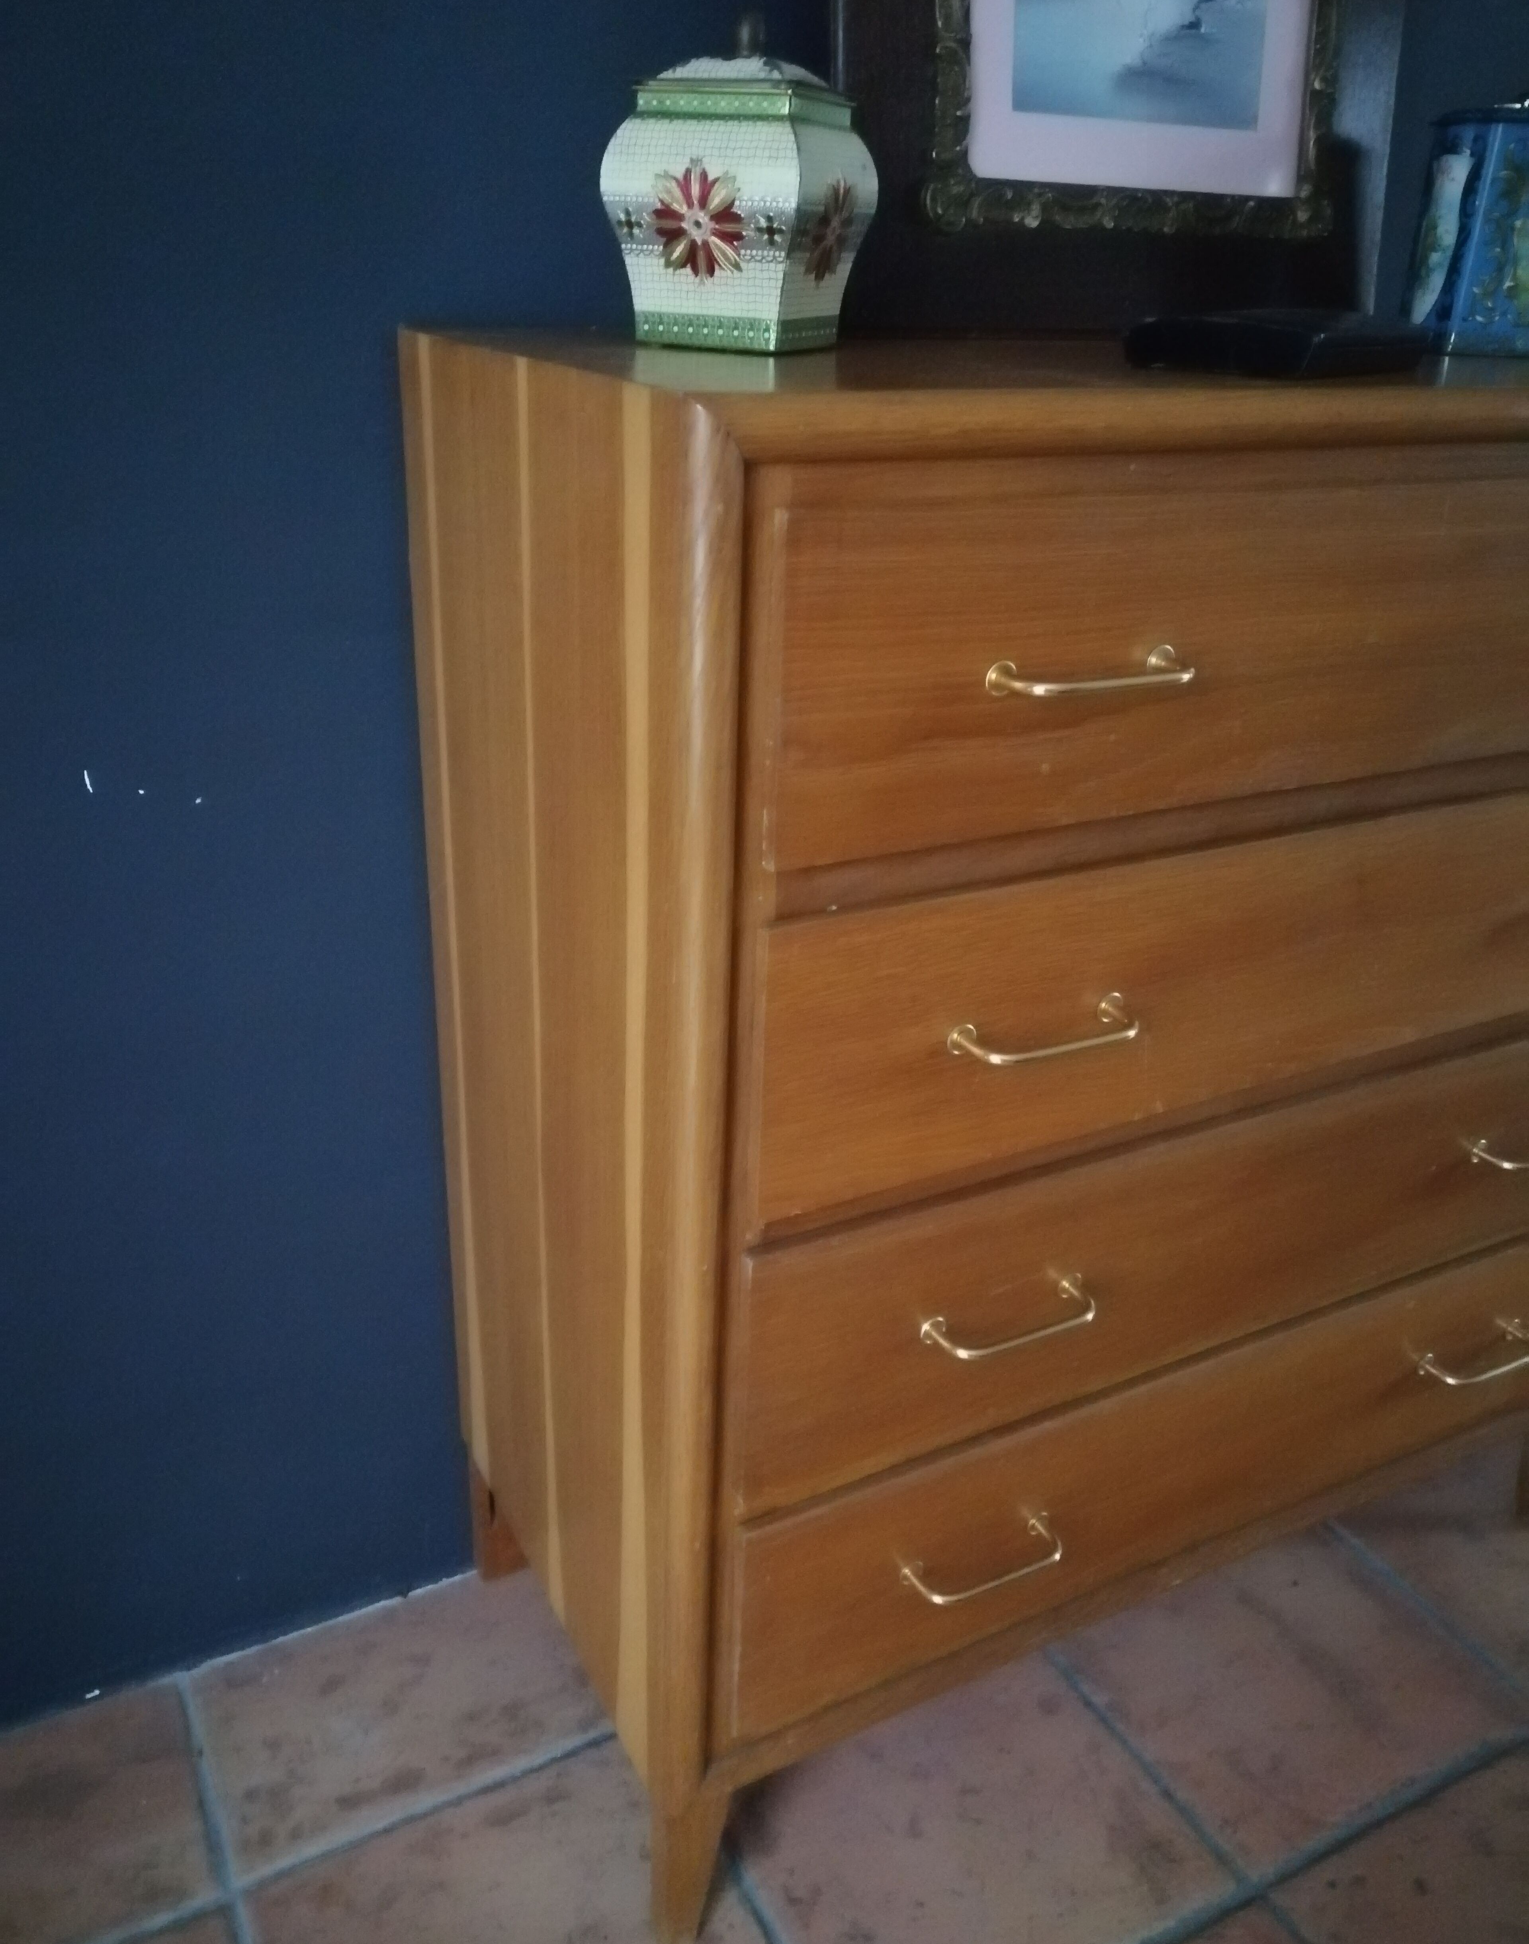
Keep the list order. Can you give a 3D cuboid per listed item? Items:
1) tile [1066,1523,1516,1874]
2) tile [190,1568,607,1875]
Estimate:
[{"bbox_3d":[0.413,0.570,1.335,0.307,0.012,0.307,-11,27,-26],"label":"tile"},{"bbox_3d":[-0.278,0.577,1.262,0.308,0.012,0.200,-11,27,-26],"label":"tile"}]

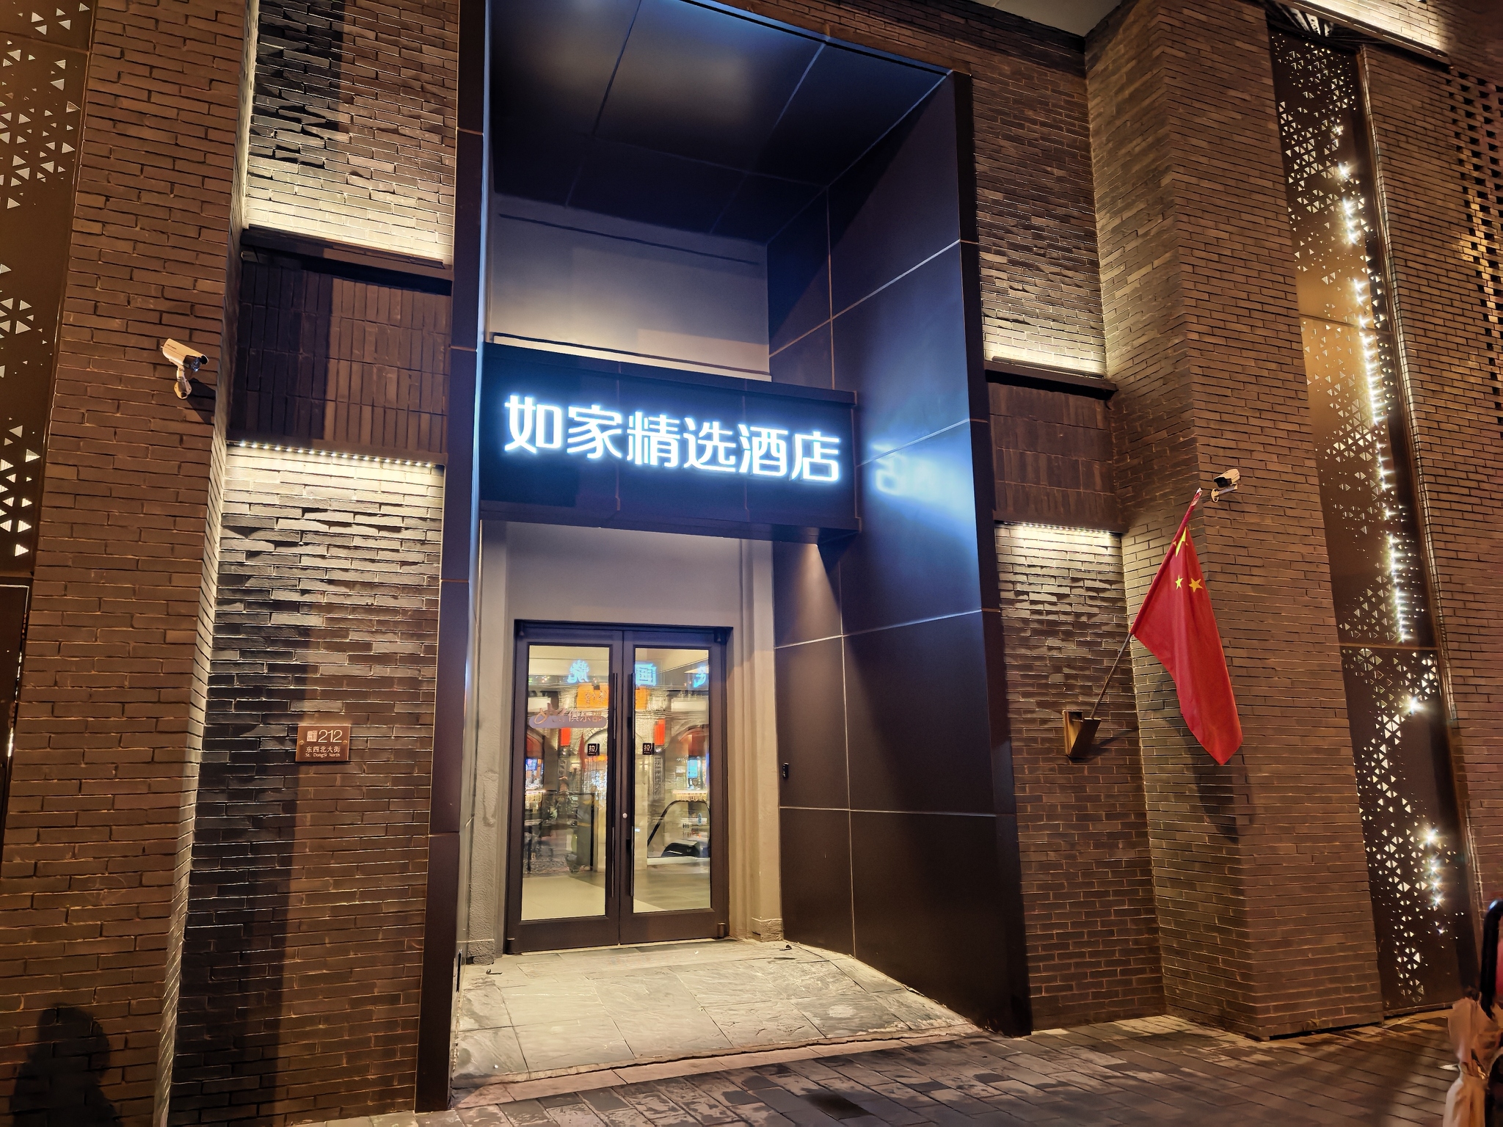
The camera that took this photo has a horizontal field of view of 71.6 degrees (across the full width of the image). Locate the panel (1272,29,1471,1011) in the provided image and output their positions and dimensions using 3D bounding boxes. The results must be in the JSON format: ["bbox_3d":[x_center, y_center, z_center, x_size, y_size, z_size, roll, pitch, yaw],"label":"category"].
[{"bbox_3d":[4.573,-0.658,7.800,1.080,7.425,0.050,4,-12,-23],"label":"panel"}]

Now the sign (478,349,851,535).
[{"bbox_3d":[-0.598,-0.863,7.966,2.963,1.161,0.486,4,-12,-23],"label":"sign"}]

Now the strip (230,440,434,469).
[{"bbox_3d":[-2.175,-0.571,5.498,0.972,0.030,0.030,4,-12,-23],"label":"strip"}]

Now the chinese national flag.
[{"bbox_3d":[2.619,0.446,6.410,0.270,1.579,0.783,4,-12,-23],"label":"chinese national flag"}]

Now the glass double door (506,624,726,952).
[{"bbox_3d":[-1.052,1.800,8.506,1.829,2.538,0.100,4,-12,-23],"label":"glass double door"}]

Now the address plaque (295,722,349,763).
[{"bbox_3d":[-2.154,0.904,5.247,0.244,0.189,0.020,4,-12,-23],"label":"address plaque"}]

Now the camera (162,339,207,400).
[{"bbox_3d":[-2.446,-0.859,4.515,0.280,0.250,0.170,8,-8,20],"label":"camera"}]

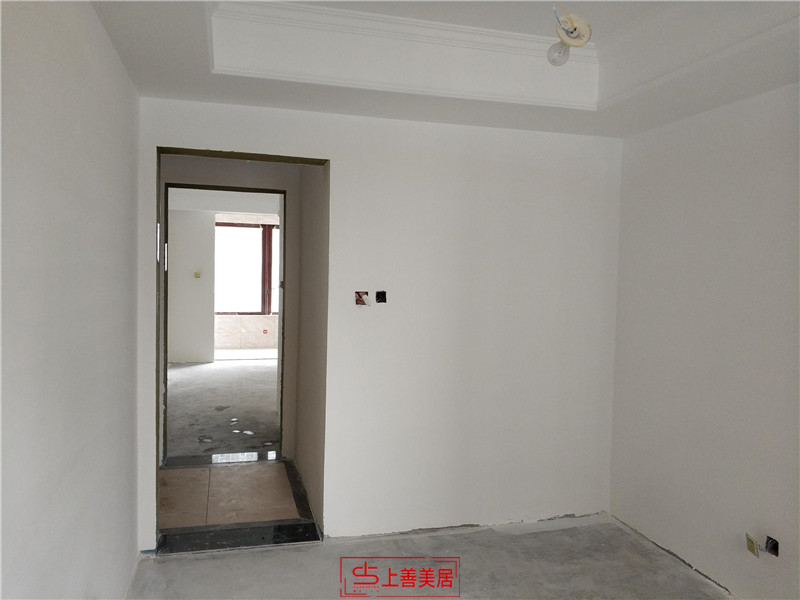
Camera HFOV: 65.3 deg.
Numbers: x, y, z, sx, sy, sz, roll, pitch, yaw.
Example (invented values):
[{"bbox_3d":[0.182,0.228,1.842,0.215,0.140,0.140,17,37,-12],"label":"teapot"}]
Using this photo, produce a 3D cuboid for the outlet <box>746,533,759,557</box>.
[{"bbox_3d":[1.661,1.153,2.931,0.018,0.086,0.086,-3,3,-9],"label":"outlet"}]

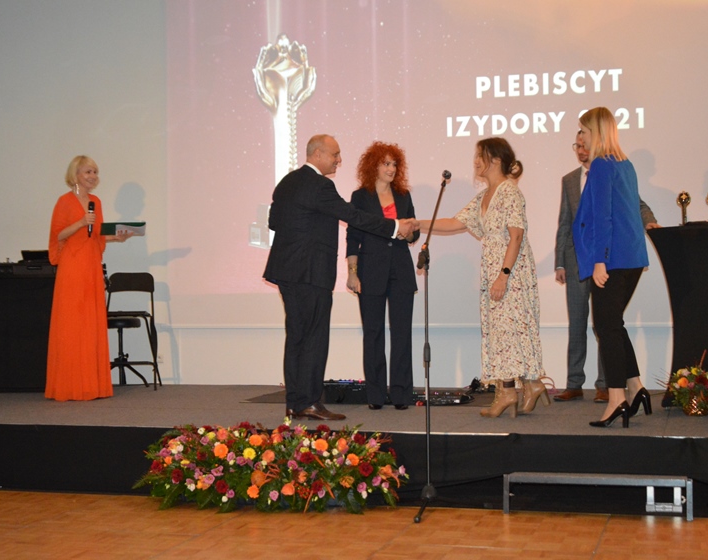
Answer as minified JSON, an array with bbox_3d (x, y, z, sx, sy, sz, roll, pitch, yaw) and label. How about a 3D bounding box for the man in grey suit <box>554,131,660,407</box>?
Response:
[{"bbox_3d":[1.713,-0.104,8.150,0.640,1.822,0.440,-1,-1,23],"label":"man in grey suit"}]

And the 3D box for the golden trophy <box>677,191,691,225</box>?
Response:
[{"bbox_3d":[2.177,-0.468,7.850,0.100,0.244,0.100,-1,-1,6],"label":"golden trophy"}]

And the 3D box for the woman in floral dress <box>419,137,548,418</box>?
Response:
[{"bbox_3d":[0.780,-0.022,7.120,0.660,1.658,0.500,0,-1,-25],"label":"woman in floral dress"}]

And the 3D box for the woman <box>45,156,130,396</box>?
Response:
[{"bbox_3d":[-1.882,-0.025,8.450,0.480,1.730,0.470,0,-1,-34],"label":"woman"}]

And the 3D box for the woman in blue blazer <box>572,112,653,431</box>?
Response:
[{"bbox_3d":[1.463,-0.090,6.720,0.430,1.776,0.470,-1,-1,12],"label":"woman in blue blazer"}]

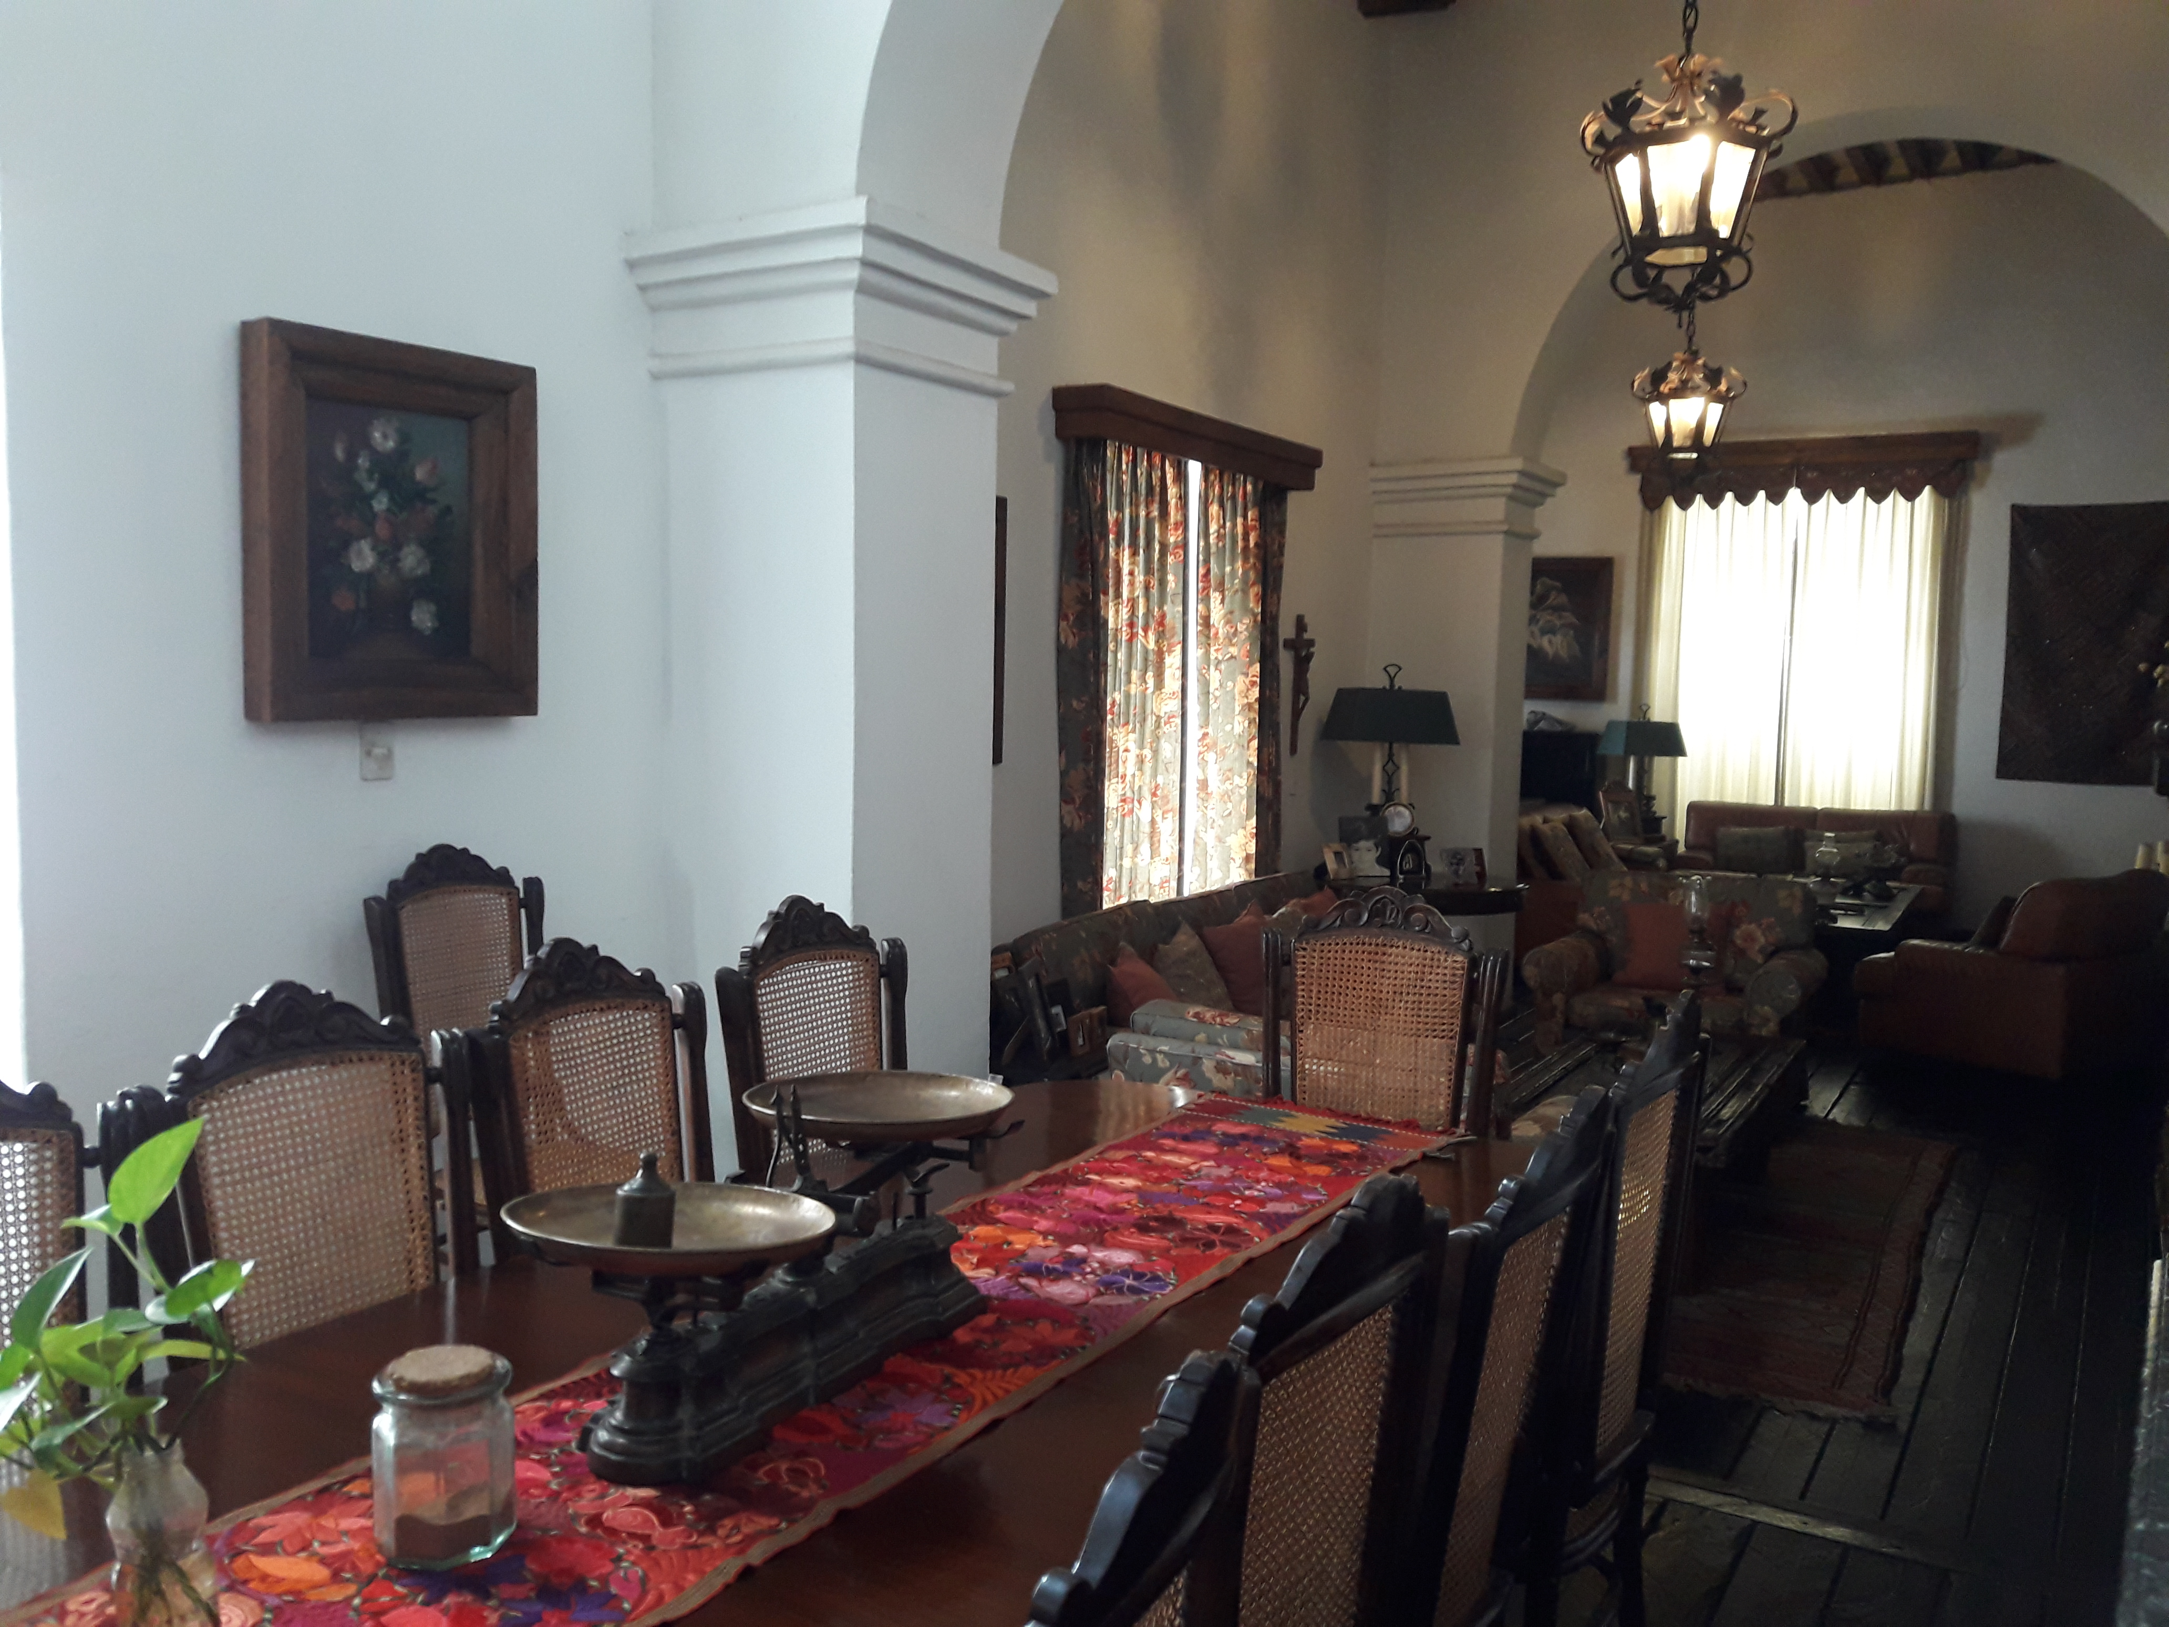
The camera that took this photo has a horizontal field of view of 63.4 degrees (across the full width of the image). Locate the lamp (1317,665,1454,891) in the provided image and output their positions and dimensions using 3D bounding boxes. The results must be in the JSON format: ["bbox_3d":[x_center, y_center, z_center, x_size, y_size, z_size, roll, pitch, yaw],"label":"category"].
[{"bbox_3d":[1.287,-0.168,7.406,0.580,0.927,0.300,2,5,12],"label":"lamp"}]

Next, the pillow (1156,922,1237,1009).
[{"bbox_3d":[0.322,0.508,5.392,0.150,0.390,0.390,-31,-12,29],"label":"pillow"}]

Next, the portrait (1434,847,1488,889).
[{"bbox_3d":[1.671,0.236,7.681,0.210,0.190,0.060,2,-7,16],"label":"portrait"}]

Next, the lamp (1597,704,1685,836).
[{"bbox_3d":[3.925,-0.297,12.298,0.580,0.935,0.300,-1,5,-24],"label":"lamp"}]

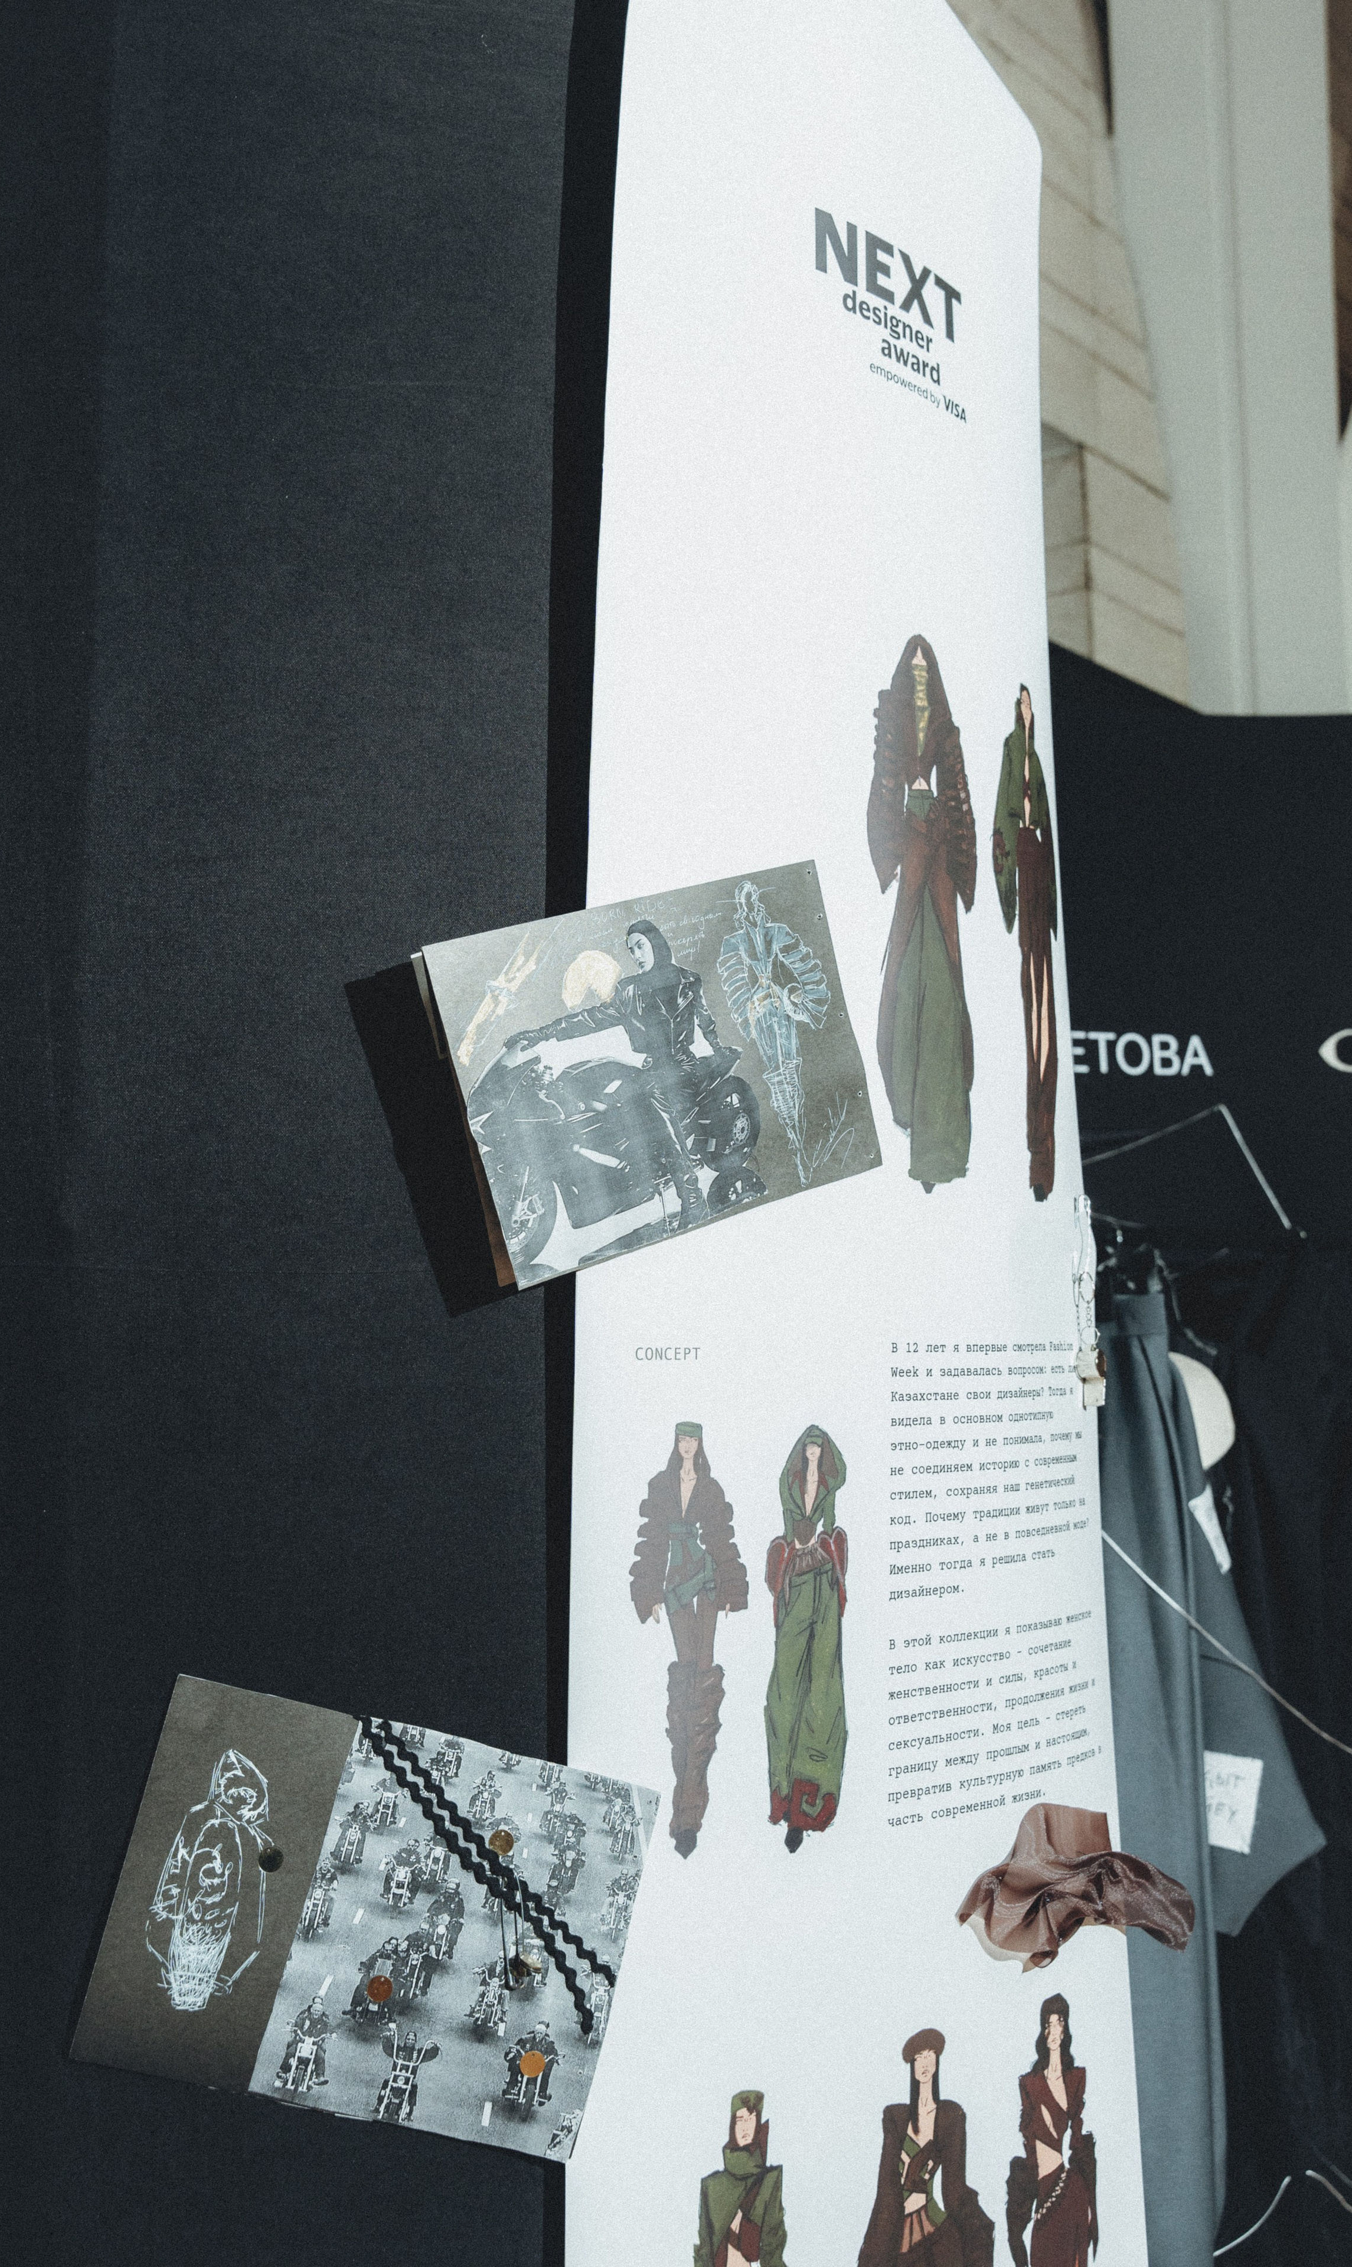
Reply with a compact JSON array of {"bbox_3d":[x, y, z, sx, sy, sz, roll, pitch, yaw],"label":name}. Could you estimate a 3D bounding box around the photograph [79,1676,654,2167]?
[{"bbox_3d":[-0.172,0.454,1.161,0.293,0.213,0.010,18,-9,-12],"label":"photograph"}]

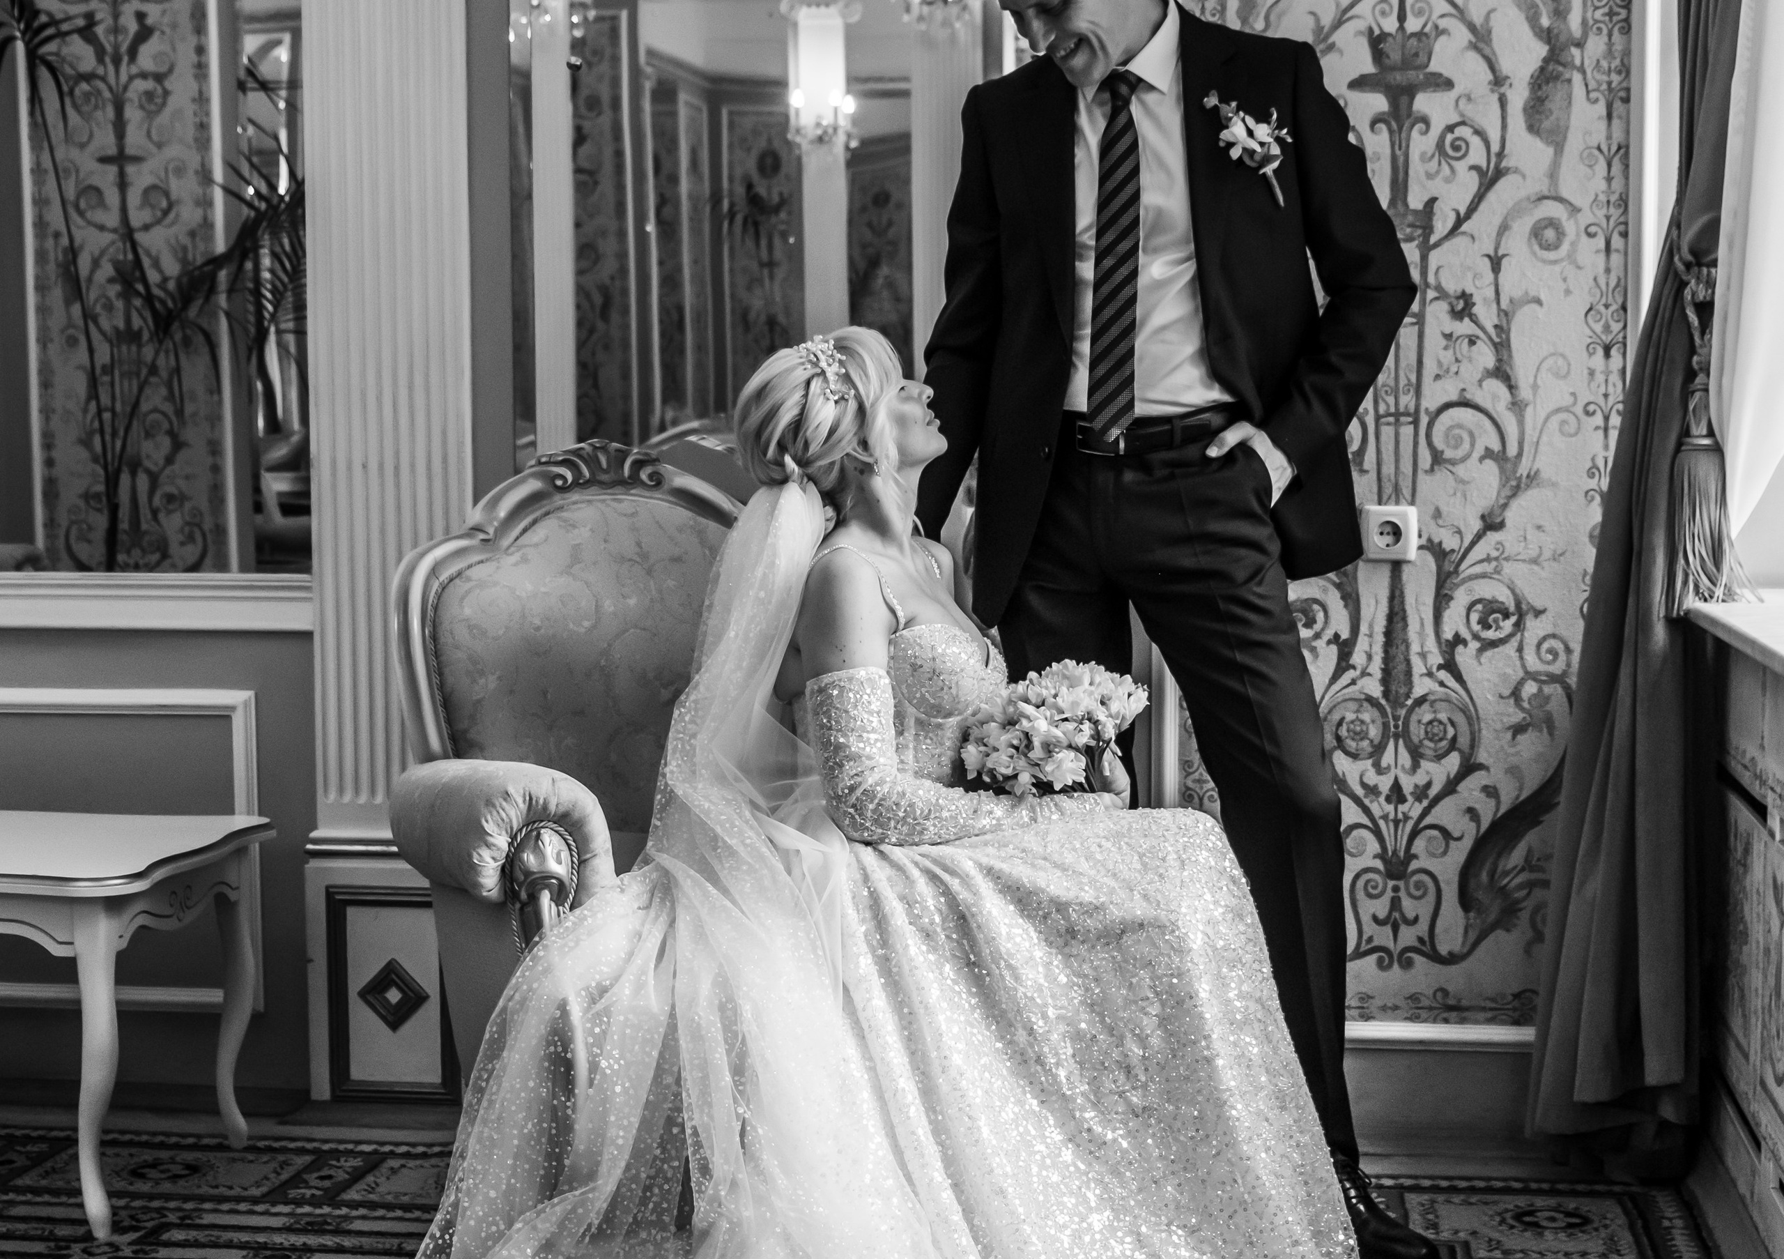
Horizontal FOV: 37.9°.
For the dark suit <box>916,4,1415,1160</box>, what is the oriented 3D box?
[{"bbox_3d":[0.360,-0.038,3.407,0.630,1.500,0.400,1,4,15],"label":"dark suit"}]

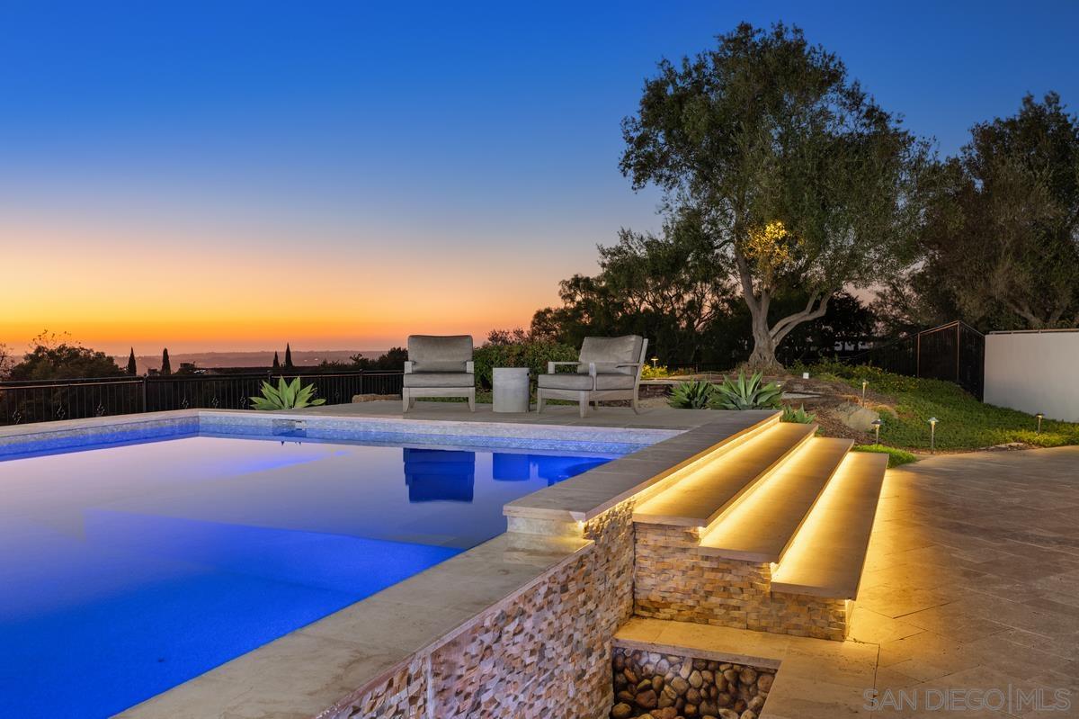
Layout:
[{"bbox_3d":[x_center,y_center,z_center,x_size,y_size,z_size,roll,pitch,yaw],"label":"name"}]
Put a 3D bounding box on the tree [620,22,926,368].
[{"bbox_3d":[4.561,-3.204,14.000,5.950,6.700,5.600,0,1,0],"label":"tree"}]

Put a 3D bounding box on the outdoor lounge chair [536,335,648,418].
[{"bbox_3d":[0.572,0.163,7.948,0.890,0.870,0.810,-1,2,-36],"label":"outdoor lounge chair"}]

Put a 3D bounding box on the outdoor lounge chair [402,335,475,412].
[{"bbox_3d":[-1.167,0.154,8.546,0.810,0.870,0.890,0,1,-5],"label":"outdoor lounge chair"}]

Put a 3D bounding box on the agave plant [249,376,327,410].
[{"bbox_3d":[-3.111,0.462,8.900,0.930,0.500,0.900,0,1,0],"label":"agave plant"}]

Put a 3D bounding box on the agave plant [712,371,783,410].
[{"bbox_3d":[2.533,0.405,8.750,0.860,0.530,0.820,0,1,0],"label":"agave plant"}]

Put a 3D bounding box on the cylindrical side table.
[{"bbox_3d":[-0.323,0.344,8.222,0.420,0.500,0.420,0,1,0],"label":"cylindrical side table"}]

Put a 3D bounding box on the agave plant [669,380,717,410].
[{"bbox_3d":[1.930,0.461,9.000,0.700,0.410,0.680,0,1,0],"label":"agave plant"}]

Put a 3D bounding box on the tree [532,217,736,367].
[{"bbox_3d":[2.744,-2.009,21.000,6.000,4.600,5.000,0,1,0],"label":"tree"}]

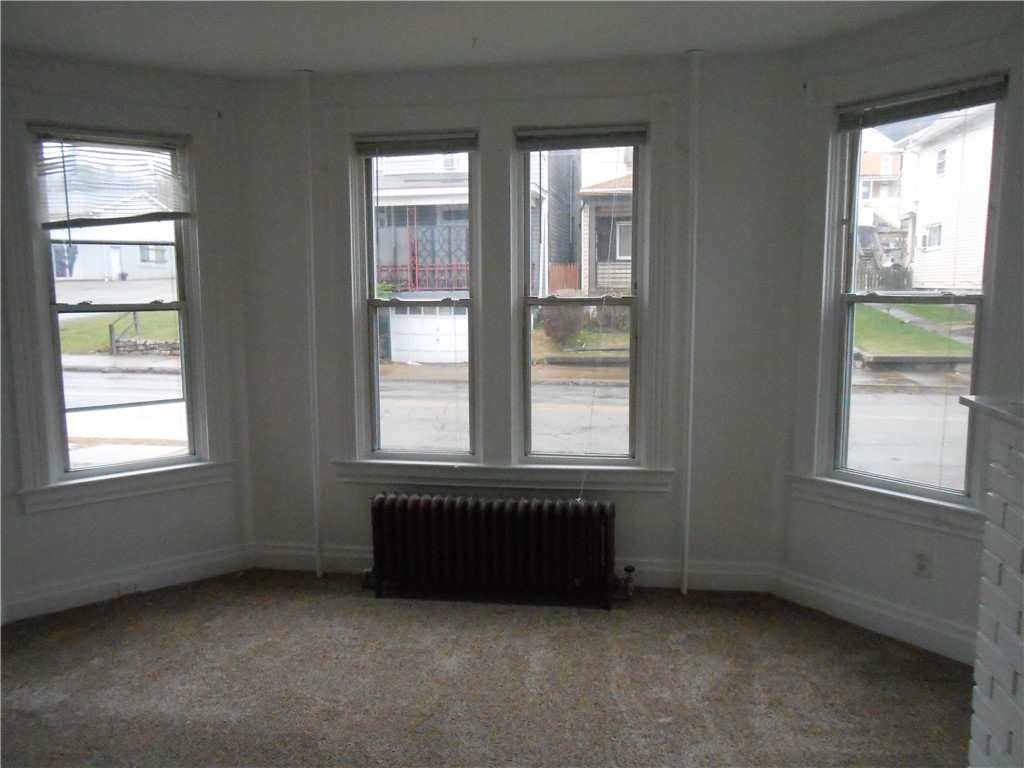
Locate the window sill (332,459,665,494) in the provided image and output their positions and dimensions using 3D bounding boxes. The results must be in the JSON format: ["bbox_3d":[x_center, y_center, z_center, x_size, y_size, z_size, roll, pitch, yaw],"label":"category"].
[{"bbox_3d":[-0.070,0.475,4.045,1.785,0.105,0.120,1,7,8],"label":"window sill"}]

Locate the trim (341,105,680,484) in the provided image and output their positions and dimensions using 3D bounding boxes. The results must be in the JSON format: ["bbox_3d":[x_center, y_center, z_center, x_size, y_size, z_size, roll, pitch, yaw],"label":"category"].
[{"bbox_3d":[-0.062,-0.486,3.934,1.755,1.840,0.100,1,7,8],"label":"trim"}]

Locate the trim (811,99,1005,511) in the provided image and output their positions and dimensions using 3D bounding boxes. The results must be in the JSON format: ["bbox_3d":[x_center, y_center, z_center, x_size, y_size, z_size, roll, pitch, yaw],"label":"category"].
[{"bbox_3d":[1.772,-0.413,3.442,0.100,1.710,0.670,-6,9,-37],"label":"trim"}]

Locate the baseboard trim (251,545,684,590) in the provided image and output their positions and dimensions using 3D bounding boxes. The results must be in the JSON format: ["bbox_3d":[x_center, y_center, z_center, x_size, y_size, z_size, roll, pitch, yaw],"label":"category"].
[{"bbox_3d":[-0.259,0.971,4.129,2.380,0.143,0.035,1,7,8],"label":"baseboard trim"}]

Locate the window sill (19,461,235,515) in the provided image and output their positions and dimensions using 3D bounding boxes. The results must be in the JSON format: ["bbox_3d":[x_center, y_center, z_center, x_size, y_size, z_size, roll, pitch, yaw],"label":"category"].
[{"bbox_3d":[-1.897,0.507,3.882,0.975,0.105,0.120,-6,9,-37],"label":"window sill"}]

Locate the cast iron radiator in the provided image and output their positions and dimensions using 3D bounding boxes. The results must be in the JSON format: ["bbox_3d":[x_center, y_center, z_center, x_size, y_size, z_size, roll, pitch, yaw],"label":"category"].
[{"bbox_3d":[-0.091,0.816,3.876,1.205,0.510,0.220,1,7,8],"label":"cast iron radiator"}]

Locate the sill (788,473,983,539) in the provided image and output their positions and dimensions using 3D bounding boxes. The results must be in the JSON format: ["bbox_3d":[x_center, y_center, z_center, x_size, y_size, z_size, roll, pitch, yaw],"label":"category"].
[{"bbox_3d":[1.672,0.541,3.403,0.120,0.110,0.975,-6,9,-38],"label":"sill"}]

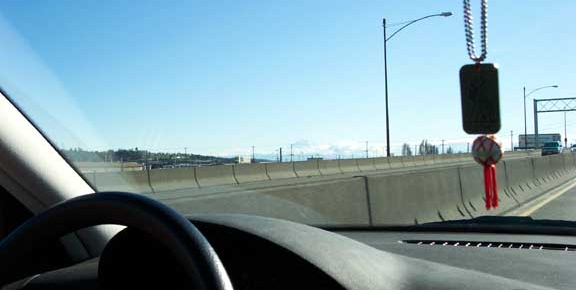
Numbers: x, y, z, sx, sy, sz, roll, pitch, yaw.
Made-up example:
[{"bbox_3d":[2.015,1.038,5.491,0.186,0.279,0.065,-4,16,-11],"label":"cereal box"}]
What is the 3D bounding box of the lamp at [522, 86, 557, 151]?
[{"bbox_3d":[43.293,-4.266,103.759,5.700,11.070,0.350,-2,-1,31],"label":"lamp"}]

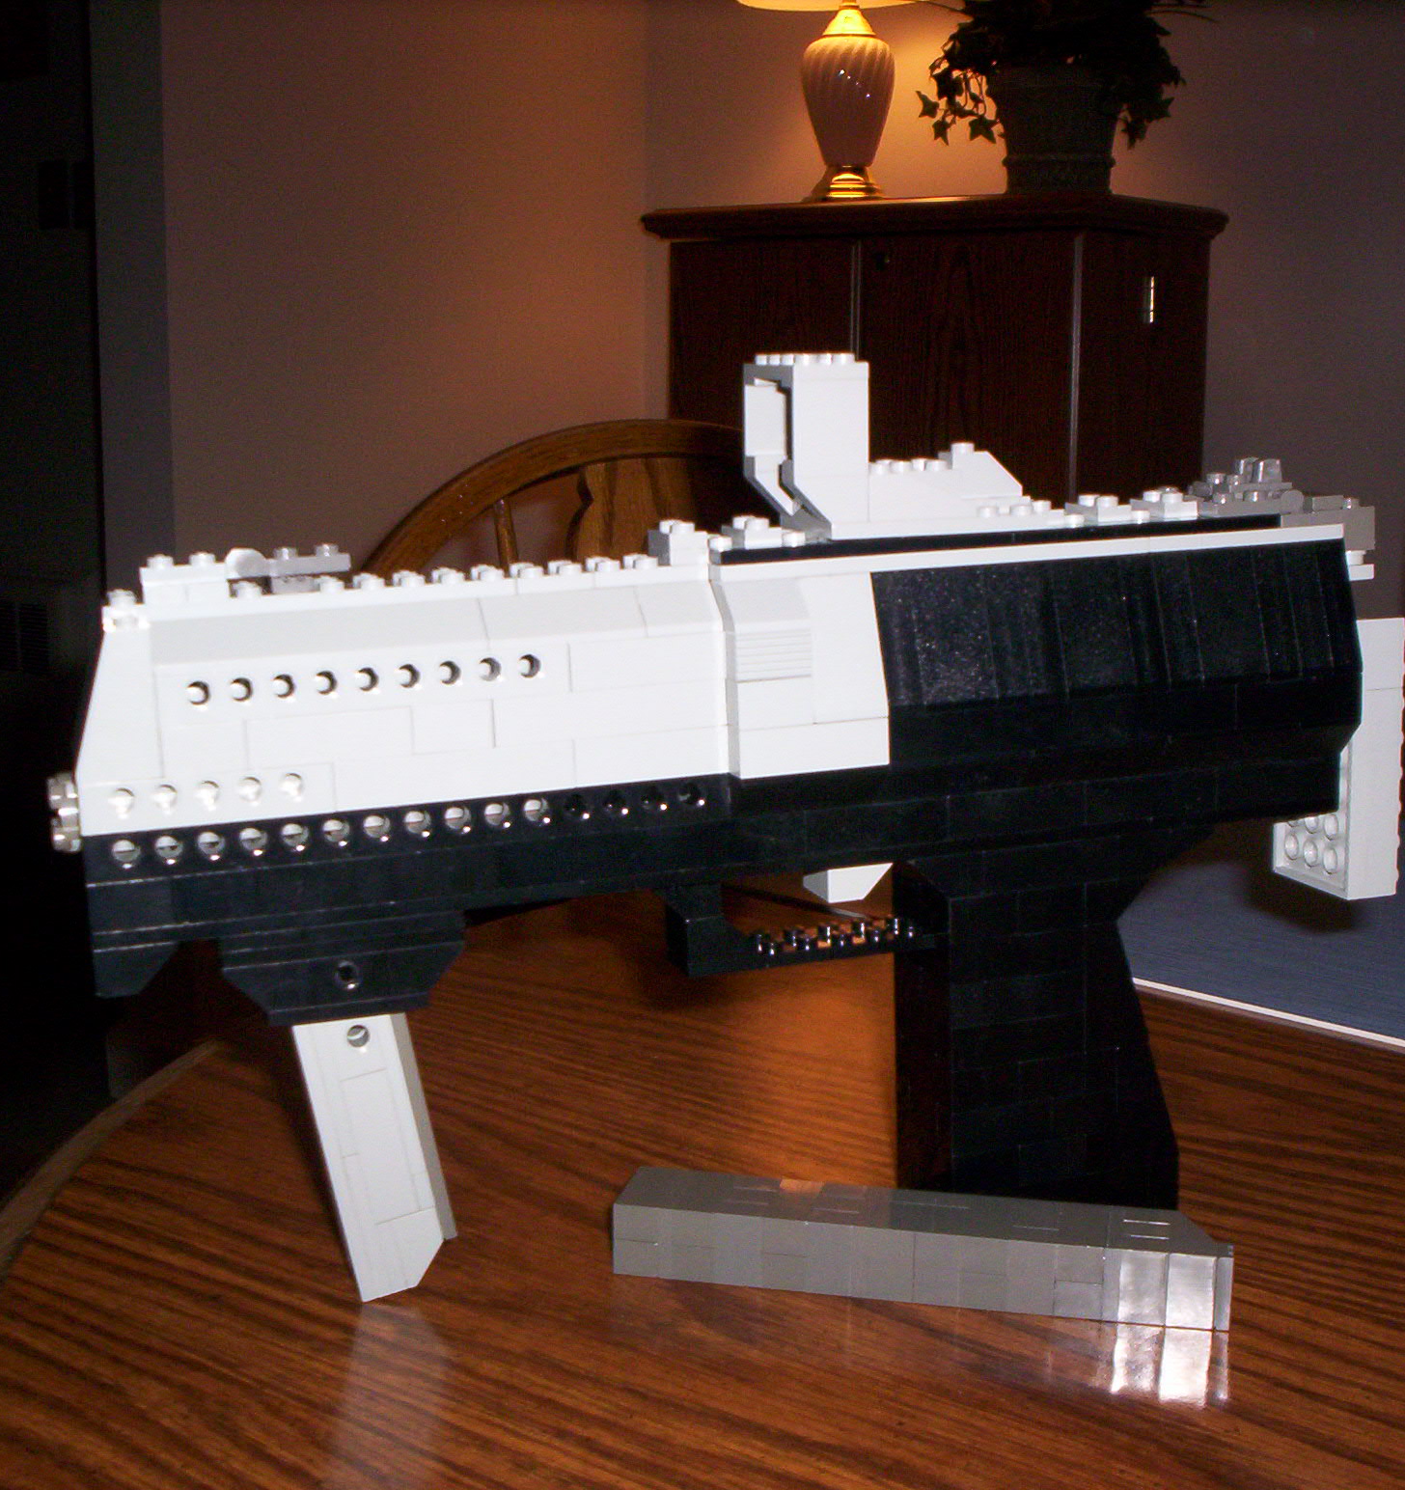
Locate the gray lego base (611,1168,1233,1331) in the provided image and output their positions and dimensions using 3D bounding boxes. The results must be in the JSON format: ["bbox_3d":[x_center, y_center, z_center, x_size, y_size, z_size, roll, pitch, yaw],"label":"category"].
[{"bbox_3d":[0.046,0.106,0.449,0.128,0.016,0.024,3,10,12],"label":"gray lego base"}]

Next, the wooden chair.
[{"bbox_3d":[0.047,0.285,1.198,0.470,0.920,0.530,-3,10,-18],"label":"wooden chair"}]

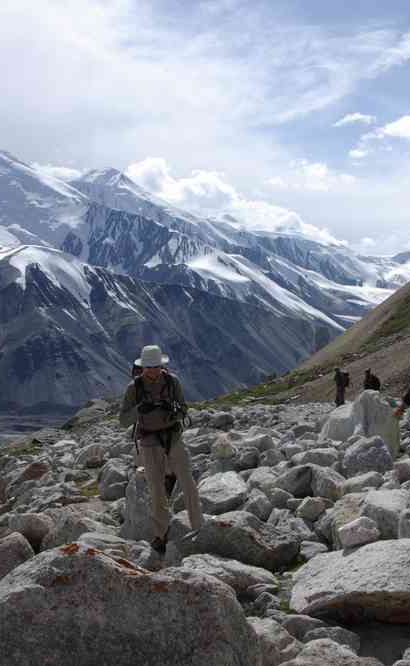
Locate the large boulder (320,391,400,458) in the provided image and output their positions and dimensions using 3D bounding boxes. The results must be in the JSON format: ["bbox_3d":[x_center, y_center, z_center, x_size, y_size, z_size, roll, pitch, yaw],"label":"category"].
[{"bbox_3d":[2.501,1.511,14.800,1.252,1.160,0.939,0,-1,0],"label":"large boulder"}]

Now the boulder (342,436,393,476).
[{"bbox_3d":[2.289,1.741,12.900,0.692,0.560,0.554,0,-1,0],"label":"boulder"}]

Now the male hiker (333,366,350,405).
[{"bbox_3d":[6.294,2.495,42.000,0.620,1.750,0.550,0,-1,16],"label":"male hiker"}]

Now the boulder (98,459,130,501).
[{"bbox_3d":[-1.161,1.900,11.900,0.460,0.540,0.500,0,-1,0],"label":"boulder"}]

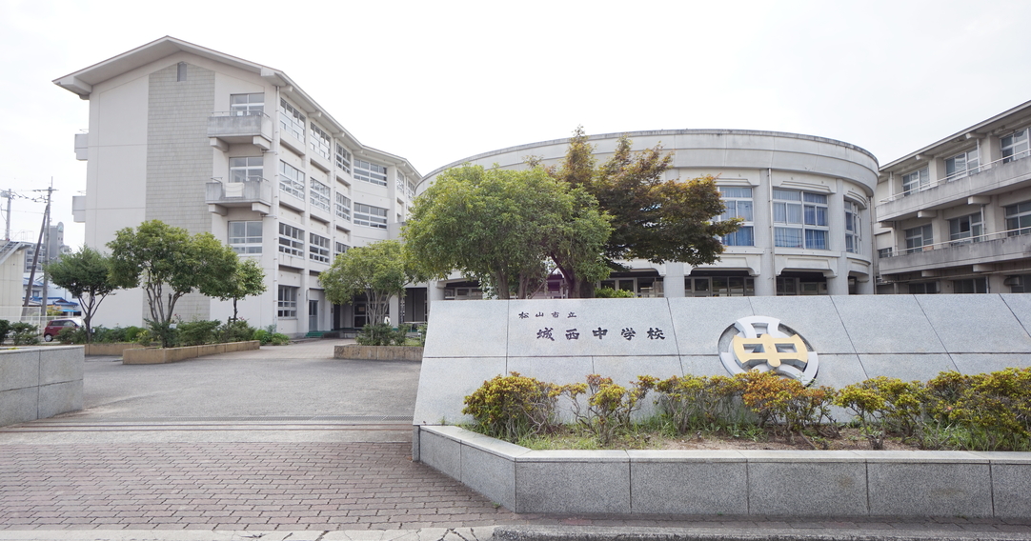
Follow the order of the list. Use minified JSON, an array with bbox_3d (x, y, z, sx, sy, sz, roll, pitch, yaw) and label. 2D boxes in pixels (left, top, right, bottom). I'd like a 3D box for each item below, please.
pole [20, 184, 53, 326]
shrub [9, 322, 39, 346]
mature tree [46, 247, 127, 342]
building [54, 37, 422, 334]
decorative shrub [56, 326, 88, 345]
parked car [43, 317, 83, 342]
[{"bbox_3d":[-34.186,-0.648,43.000,2.318,10.907,0.900,-1,-4,3],"label":"pole"},{"bbox_3d":[-18.996,2.446,23.200,1.050,0.850,0.950,-1,-4,3],"label":"shrub"},{"bbox_3d":[-16.802,0.969,23.500,2.850,3.800,2.800,-1,-4,3],"label":"mature tree"},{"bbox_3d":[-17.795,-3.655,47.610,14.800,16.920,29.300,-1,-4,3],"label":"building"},{"bbox_3d":[-17.342,2.552,23.500,1.200,0.750,1.000,-1,-4,3],"label":"decorative shrub"},{"bbox_3d":[-29.005,3.895,39.909,3.400,1.550,1.480,-1,-4,3],"label":"parked car"}]

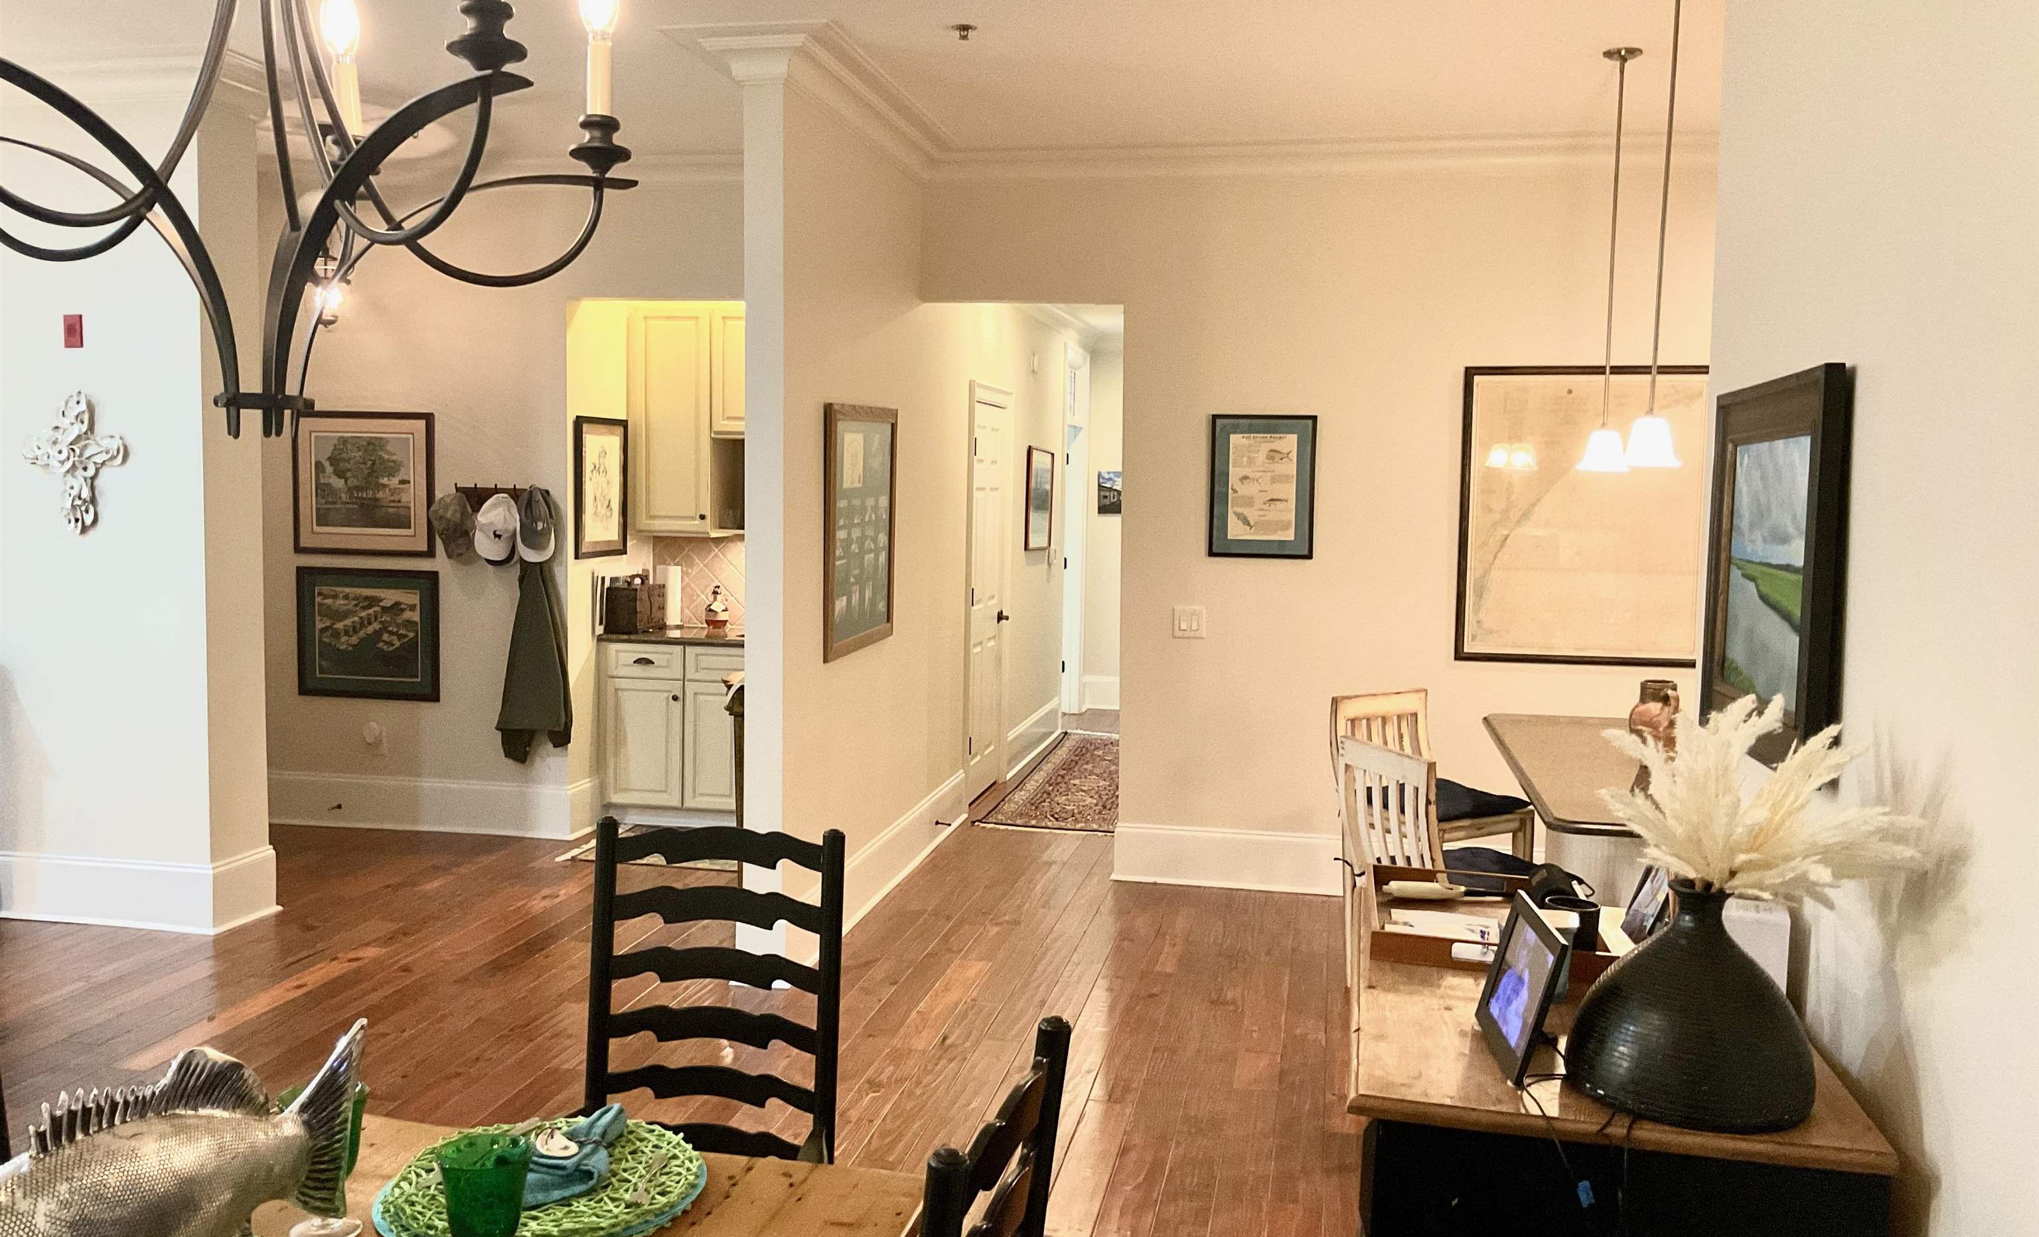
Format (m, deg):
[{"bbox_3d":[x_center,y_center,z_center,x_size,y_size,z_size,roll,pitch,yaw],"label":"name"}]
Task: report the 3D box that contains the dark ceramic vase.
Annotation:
[{"bbox_3d":[0.811,0.451,2.063,0.280,0.256,0.280,2,4,10],"label":"dark ceramic vase"}]

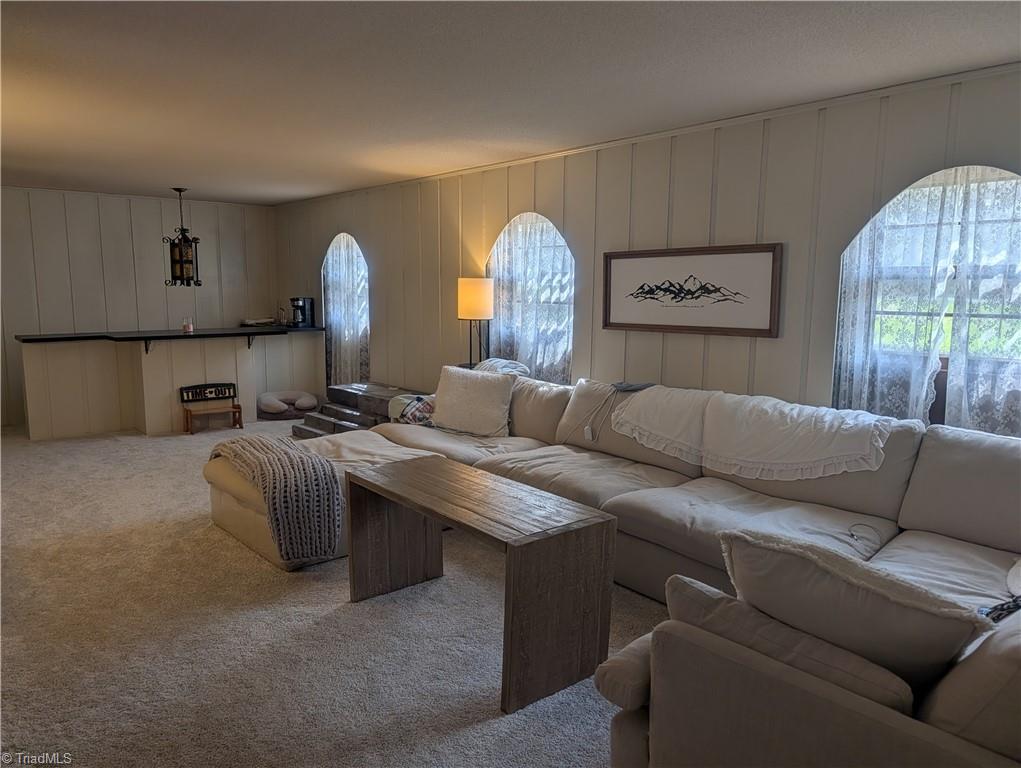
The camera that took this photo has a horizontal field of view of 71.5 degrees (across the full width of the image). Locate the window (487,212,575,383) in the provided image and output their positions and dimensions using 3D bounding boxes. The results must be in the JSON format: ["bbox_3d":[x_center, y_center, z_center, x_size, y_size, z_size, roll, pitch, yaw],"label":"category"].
[{"bbox_3d":[0.150,-0.436,5.426,0.099,1.704,0.967,-6,10,-41],"label":"window"}]

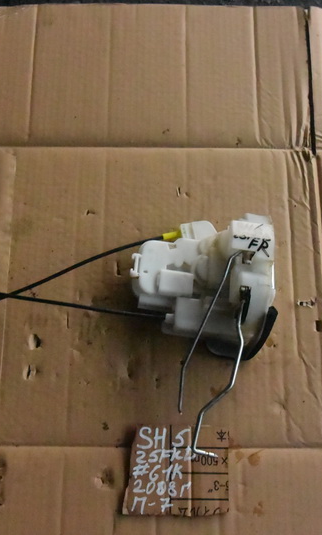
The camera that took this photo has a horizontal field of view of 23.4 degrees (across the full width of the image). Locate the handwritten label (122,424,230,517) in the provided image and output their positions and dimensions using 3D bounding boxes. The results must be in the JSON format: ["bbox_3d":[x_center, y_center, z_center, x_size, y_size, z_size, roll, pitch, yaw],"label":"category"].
[{"bbox_3d":[0.017,0.219,0.843,0.113,0.008,0.095,0,69,0],"label":"handwritten label"}]

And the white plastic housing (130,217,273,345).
[{"bbox_3d":[0.045,0.013,0.880,0.154,0.085,0.128,0,69,0],"label":"white plastic housing"}]

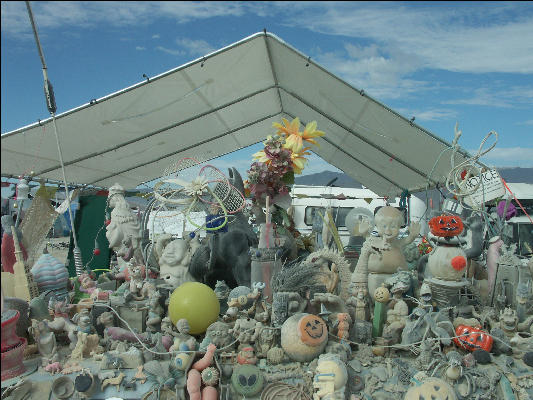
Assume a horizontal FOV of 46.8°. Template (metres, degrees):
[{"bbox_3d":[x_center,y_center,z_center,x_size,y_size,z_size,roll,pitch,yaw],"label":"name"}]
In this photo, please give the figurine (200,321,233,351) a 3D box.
[{"bbox_3d":[-0.102,0.275,1.250,0.064,0.060,0.048,0,-1,-2],"label":"figurine"}]

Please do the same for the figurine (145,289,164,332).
[{"bbox_3d":[-0.256,0.254,1.410,0.046,0.103,0.050,0,0,20],"label":"figurine"}]

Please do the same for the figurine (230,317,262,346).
[{"bbox_3d":[-0.043,0.280,1.310,0.068,0.064,0.045,0,0,0],"label":"figurine"}]

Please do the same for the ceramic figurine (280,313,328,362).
[{"bbox_3d":[0.078,0.281,1.260,0.098,0.098,0.097,0,0,0],"label":"ceramic figurine"}]

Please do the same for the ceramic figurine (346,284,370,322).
[{"bbox_3d":[0.212,0.240,1.420,0.055,0.090,0.045,0,0,-7],"label":"ceramic figurine"}]

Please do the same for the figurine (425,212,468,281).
[{"bbox_3d":[0.438,0.116,1.500,0.105,0.160,0.090,0,-1,8],"label":"figurine"}]

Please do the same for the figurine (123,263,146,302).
[{"bbox_3d":[-0.317,0.198,1.480,0.058,0.096,0.065,0,0,-6],"label":"figurine"}]

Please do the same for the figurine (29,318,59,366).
[{"bbox_3d":[-0.433,0.278,1.200,0.056,0.092,0.047,0,-1,-24],"label":"figurine"}]

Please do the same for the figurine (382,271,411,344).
[{"bbox_3d":[0.287,0.237,1.360,0.062,0.160,0.060,0,-1,21],"label":"figurine"}]

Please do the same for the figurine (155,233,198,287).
[{"bbox_3d":[-0.215,0.152,1.500,0.100,0.138,0.075,0,-1,-4],"label":"figurine"}]

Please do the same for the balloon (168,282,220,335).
[{"bbox_3d":[-0.159,0.239,1.360,0.114,0.114,0.114,0,-1,-3],"label":"balloon"}]

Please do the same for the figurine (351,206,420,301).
[{"bbox_3d":[0.305,0.145,1.580,0.179,0.257,0.120,0,0,-7],"label":"figurine"}]

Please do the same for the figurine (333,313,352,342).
[{"bbox_3d":[0.165,0.276,1.340,0.043,0.063,0.035,0,0,-17],"label":"figurine"}]

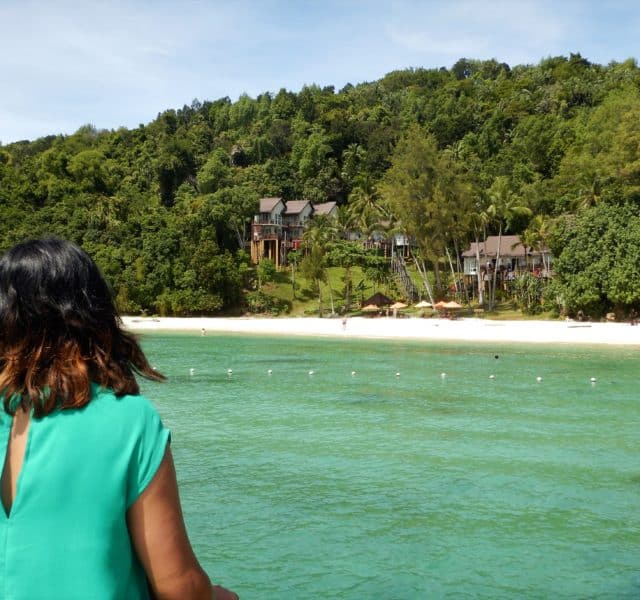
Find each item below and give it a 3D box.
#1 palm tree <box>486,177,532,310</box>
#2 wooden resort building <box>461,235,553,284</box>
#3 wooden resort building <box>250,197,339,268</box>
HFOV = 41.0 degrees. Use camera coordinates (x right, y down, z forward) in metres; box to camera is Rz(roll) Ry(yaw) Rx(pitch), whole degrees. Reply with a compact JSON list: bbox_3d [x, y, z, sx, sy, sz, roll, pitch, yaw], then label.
[{"bbox_3d":[25.260,-7.530,114.000,6.100,17.800,6.000,0,-1,0],"label":"palm tree"},{"bbox_3d":[26.390,-5.660,121.000,13.000,7.200,8.500,0,-1,12],"label":"wooden resort building"},{"bbox_3d":[-4.590,-12.160,154.000,13.500,13.000,9.500,0,-1,27],"label":"wooden resort building"}]

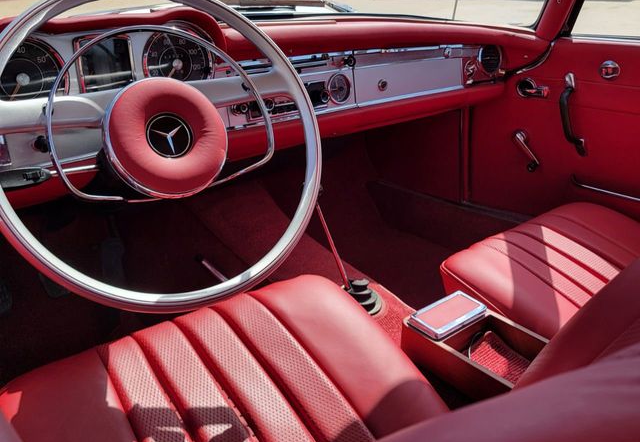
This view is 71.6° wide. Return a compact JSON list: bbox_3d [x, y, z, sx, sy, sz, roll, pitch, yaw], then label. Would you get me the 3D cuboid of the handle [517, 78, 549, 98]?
[{"bbox_3d":[0.575,-0.357,1.199,0.043,0.050,0.098,-19,30,-34],"label":"handle"}]

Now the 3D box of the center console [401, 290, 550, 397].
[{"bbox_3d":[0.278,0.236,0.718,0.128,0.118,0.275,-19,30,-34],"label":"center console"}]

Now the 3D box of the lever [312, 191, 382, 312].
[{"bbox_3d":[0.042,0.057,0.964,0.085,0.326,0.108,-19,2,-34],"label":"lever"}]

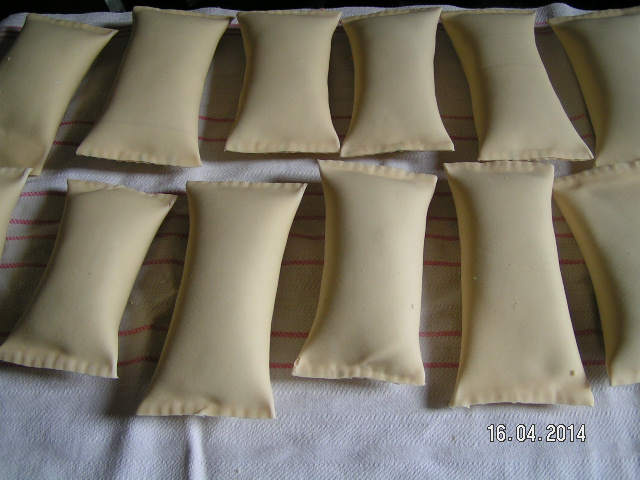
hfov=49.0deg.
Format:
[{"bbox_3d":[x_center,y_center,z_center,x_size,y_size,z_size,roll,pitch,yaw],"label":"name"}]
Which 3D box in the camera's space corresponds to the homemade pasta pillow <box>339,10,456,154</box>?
[{"bbox_3d":[0.061,-0.136,0.564,0.085,0.033,0.158,1,59,1],"label":"homemade pasta pillow"}]

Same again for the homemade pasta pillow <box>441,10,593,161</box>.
[{"bbox_3d":[0.154,-0.132,0.562,0.084,0.033,0.164,-5,59,-3],"label":"homemade pasta pillow"}]

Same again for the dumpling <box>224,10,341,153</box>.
[{"bbox_3d":[-0.027,-0.136,0.564,0.089,0.033,0.154,1,59,0],"label":"dumpling"}]

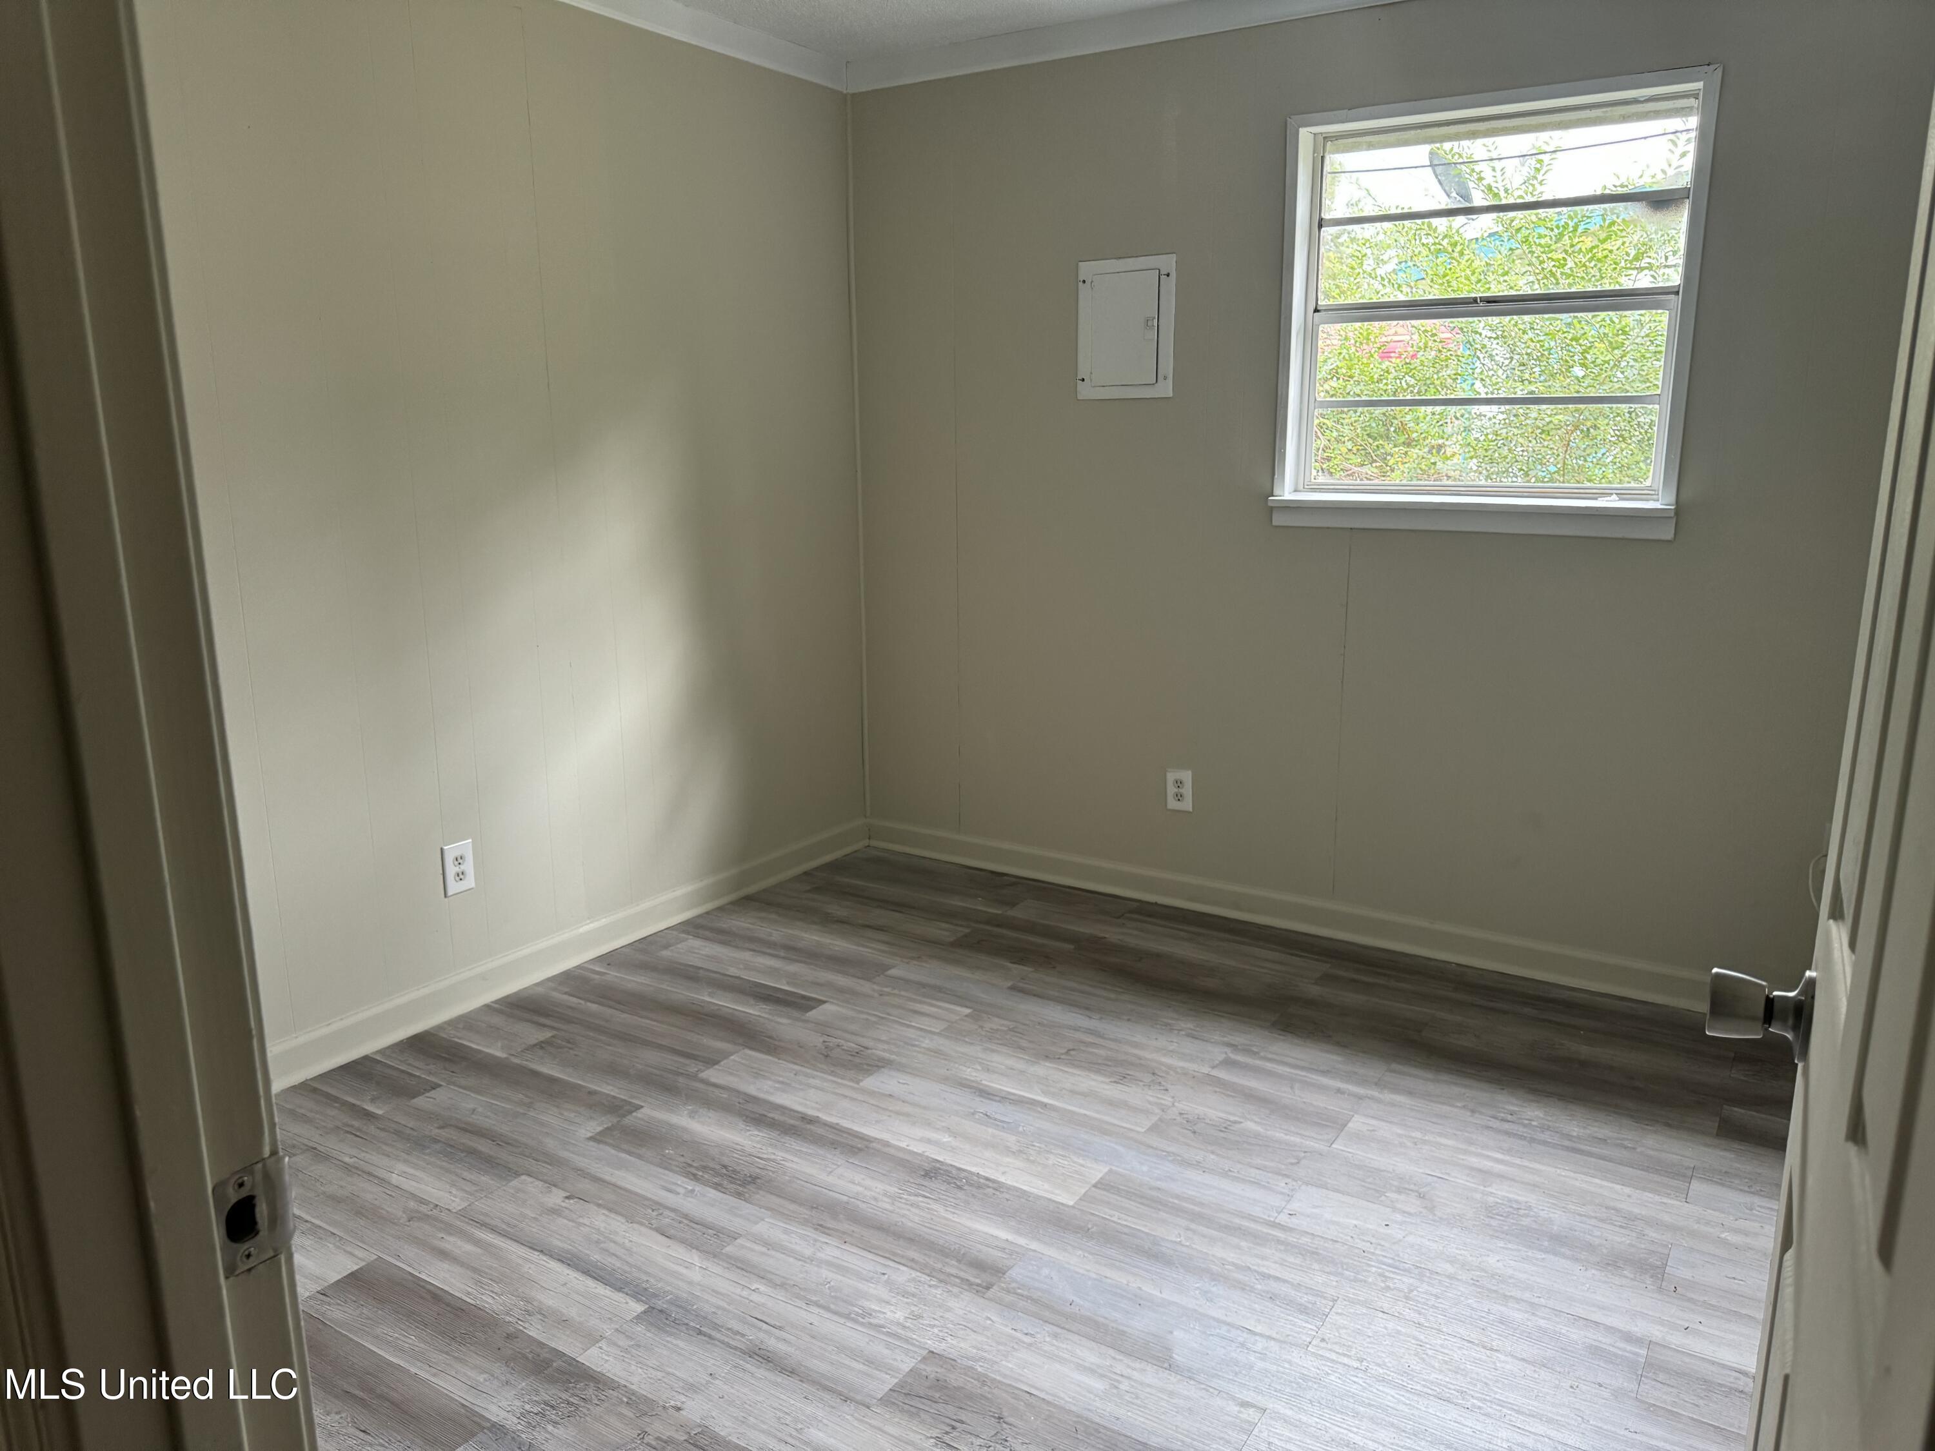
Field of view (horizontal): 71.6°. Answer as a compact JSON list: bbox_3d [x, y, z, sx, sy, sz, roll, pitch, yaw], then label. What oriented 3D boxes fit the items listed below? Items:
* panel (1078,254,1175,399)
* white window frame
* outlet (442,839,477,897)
[{"bbox_3d":[0.436,-1.089,3.688,0.296,0.374,0.020,8,15,32],"label":"panel"},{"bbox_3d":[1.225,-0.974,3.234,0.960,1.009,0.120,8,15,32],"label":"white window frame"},{"bbox_3d":[-1.199,0.338,3.164,0.007,0.120,0.078,8,15,32],"label":"outlet"}]

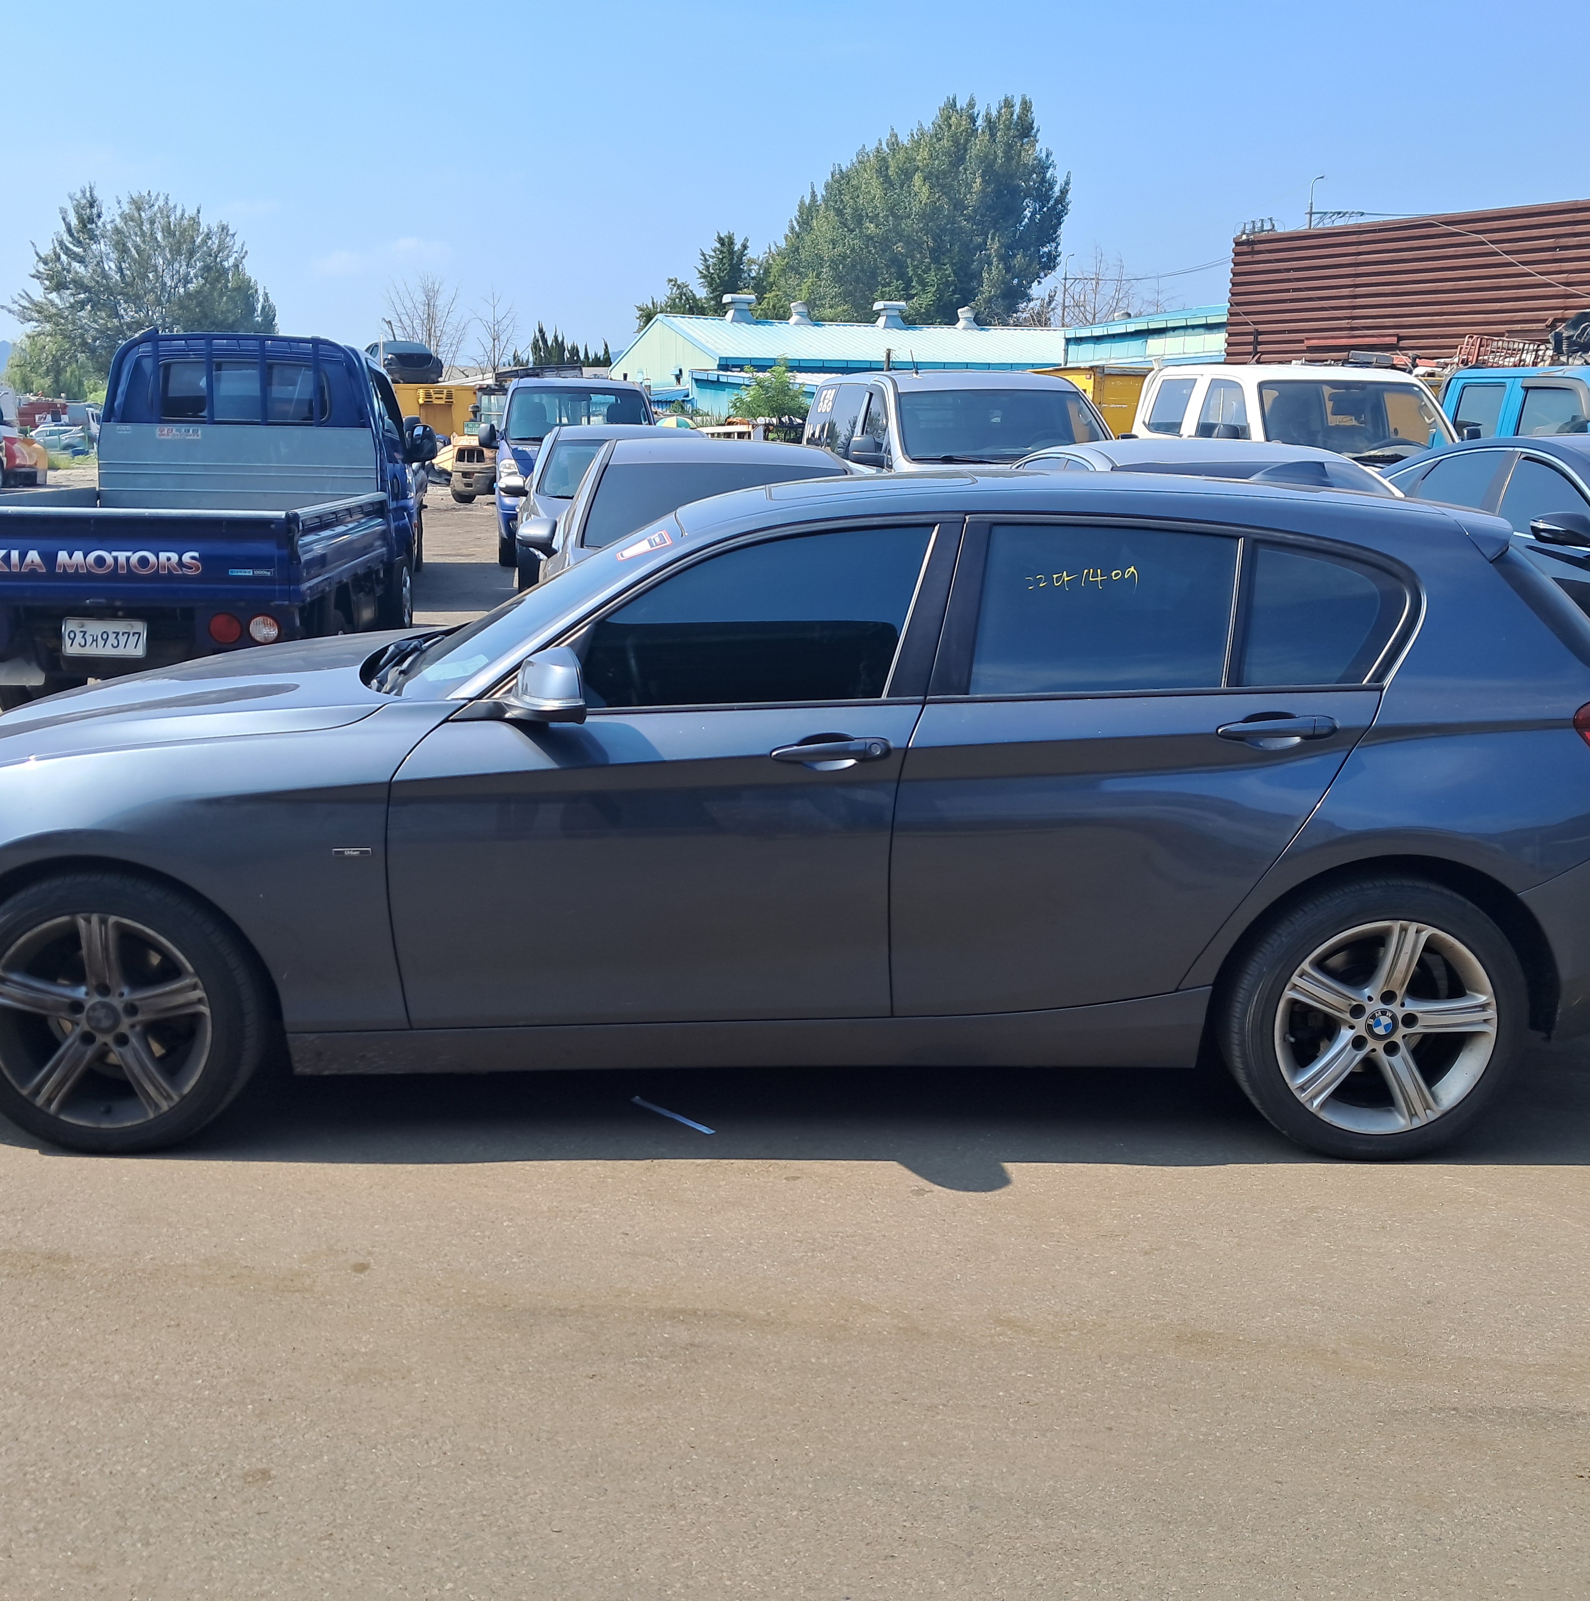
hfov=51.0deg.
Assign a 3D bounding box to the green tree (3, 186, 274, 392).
[{"bbox_3d":[-35.419,-26.499,91.511,15.300,13.770,14.000,1,13,0],"label":"green tree"}]

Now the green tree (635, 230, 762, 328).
[{"bbox_3d":[-4.720,-22.526,82.034,6.200,9.900,6.200,0,13,0],"label":"green tree"}]

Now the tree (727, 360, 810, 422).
[{"bbox_3d":[-0.710,-10.618,45.785,2.500,3.100,2.400,0,13,0],"label":"tree"}]

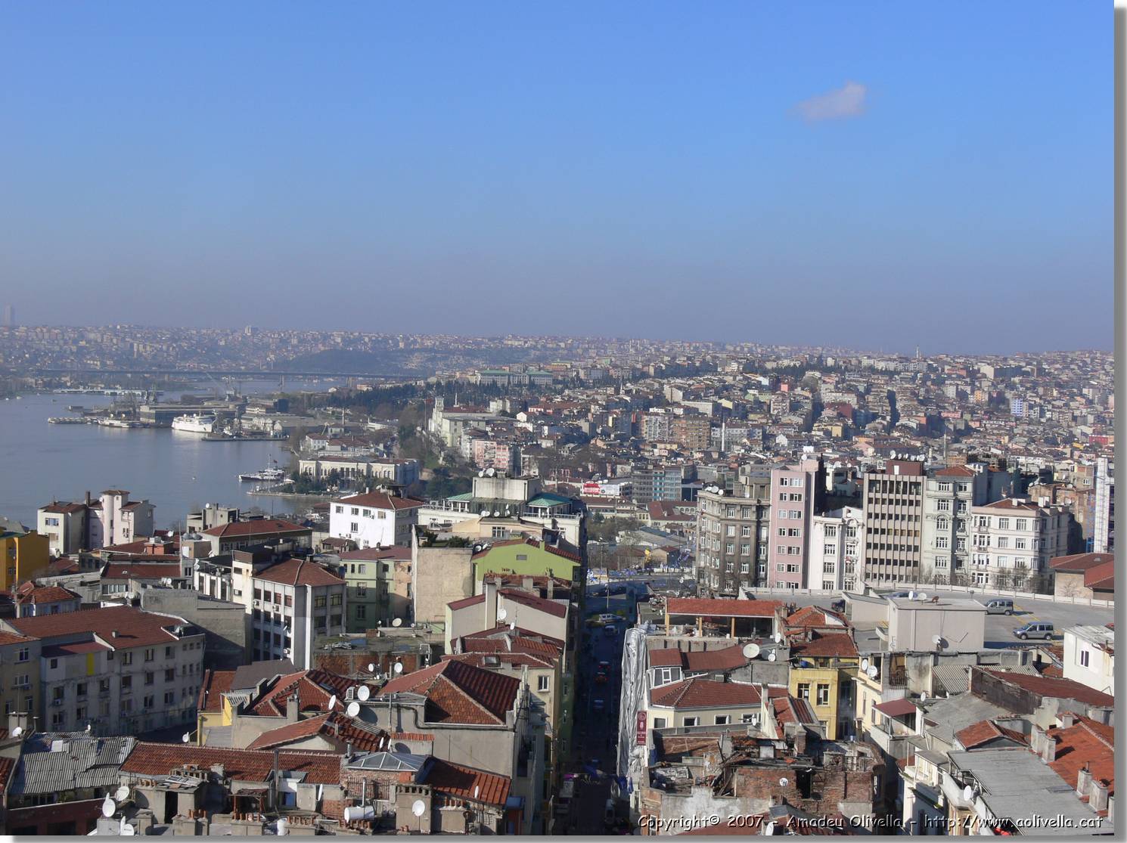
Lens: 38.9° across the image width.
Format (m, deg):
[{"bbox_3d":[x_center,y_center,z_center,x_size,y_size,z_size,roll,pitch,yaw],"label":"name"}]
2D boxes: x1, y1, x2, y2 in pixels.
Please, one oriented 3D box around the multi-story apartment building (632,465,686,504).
[{"bbox_3d":[50.259,35.690,868.484,29.000,21.540,13.000,1,3,-3],"label":"multi-story apartment building"}]

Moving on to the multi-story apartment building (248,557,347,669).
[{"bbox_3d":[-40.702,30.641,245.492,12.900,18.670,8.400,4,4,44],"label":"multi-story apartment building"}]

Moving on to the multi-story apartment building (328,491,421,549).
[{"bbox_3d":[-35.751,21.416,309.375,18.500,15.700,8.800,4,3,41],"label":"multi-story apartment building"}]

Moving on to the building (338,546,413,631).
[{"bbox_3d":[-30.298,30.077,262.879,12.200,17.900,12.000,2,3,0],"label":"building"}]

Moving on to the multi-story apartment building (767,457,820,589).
[{"bbox_3d":[43.558,20.260,304.335,9.200,25.500,12.500,2,3,7],"label":"multi-story apartment building"}]

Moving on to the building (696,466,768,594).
[{"bbox_3d":[32.117,20.987,303.387,13.500,24.500,14.000,2,3,10],"label":"building"}]

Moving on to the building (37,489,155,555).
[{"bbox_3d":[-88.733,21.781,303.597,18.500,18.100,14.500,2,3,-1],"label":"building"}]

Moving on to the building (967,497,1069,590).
[{"bbox_3d":[83.267,23.209,293.775,12.800,18.500,17.000,3,3,30],"label":"building"}]

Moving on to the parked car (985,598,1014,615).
[{"bbox_3d":[51.548,22.093,191.144,4.200,1.820,1.730,2,3,0],"label":"parked car"}]

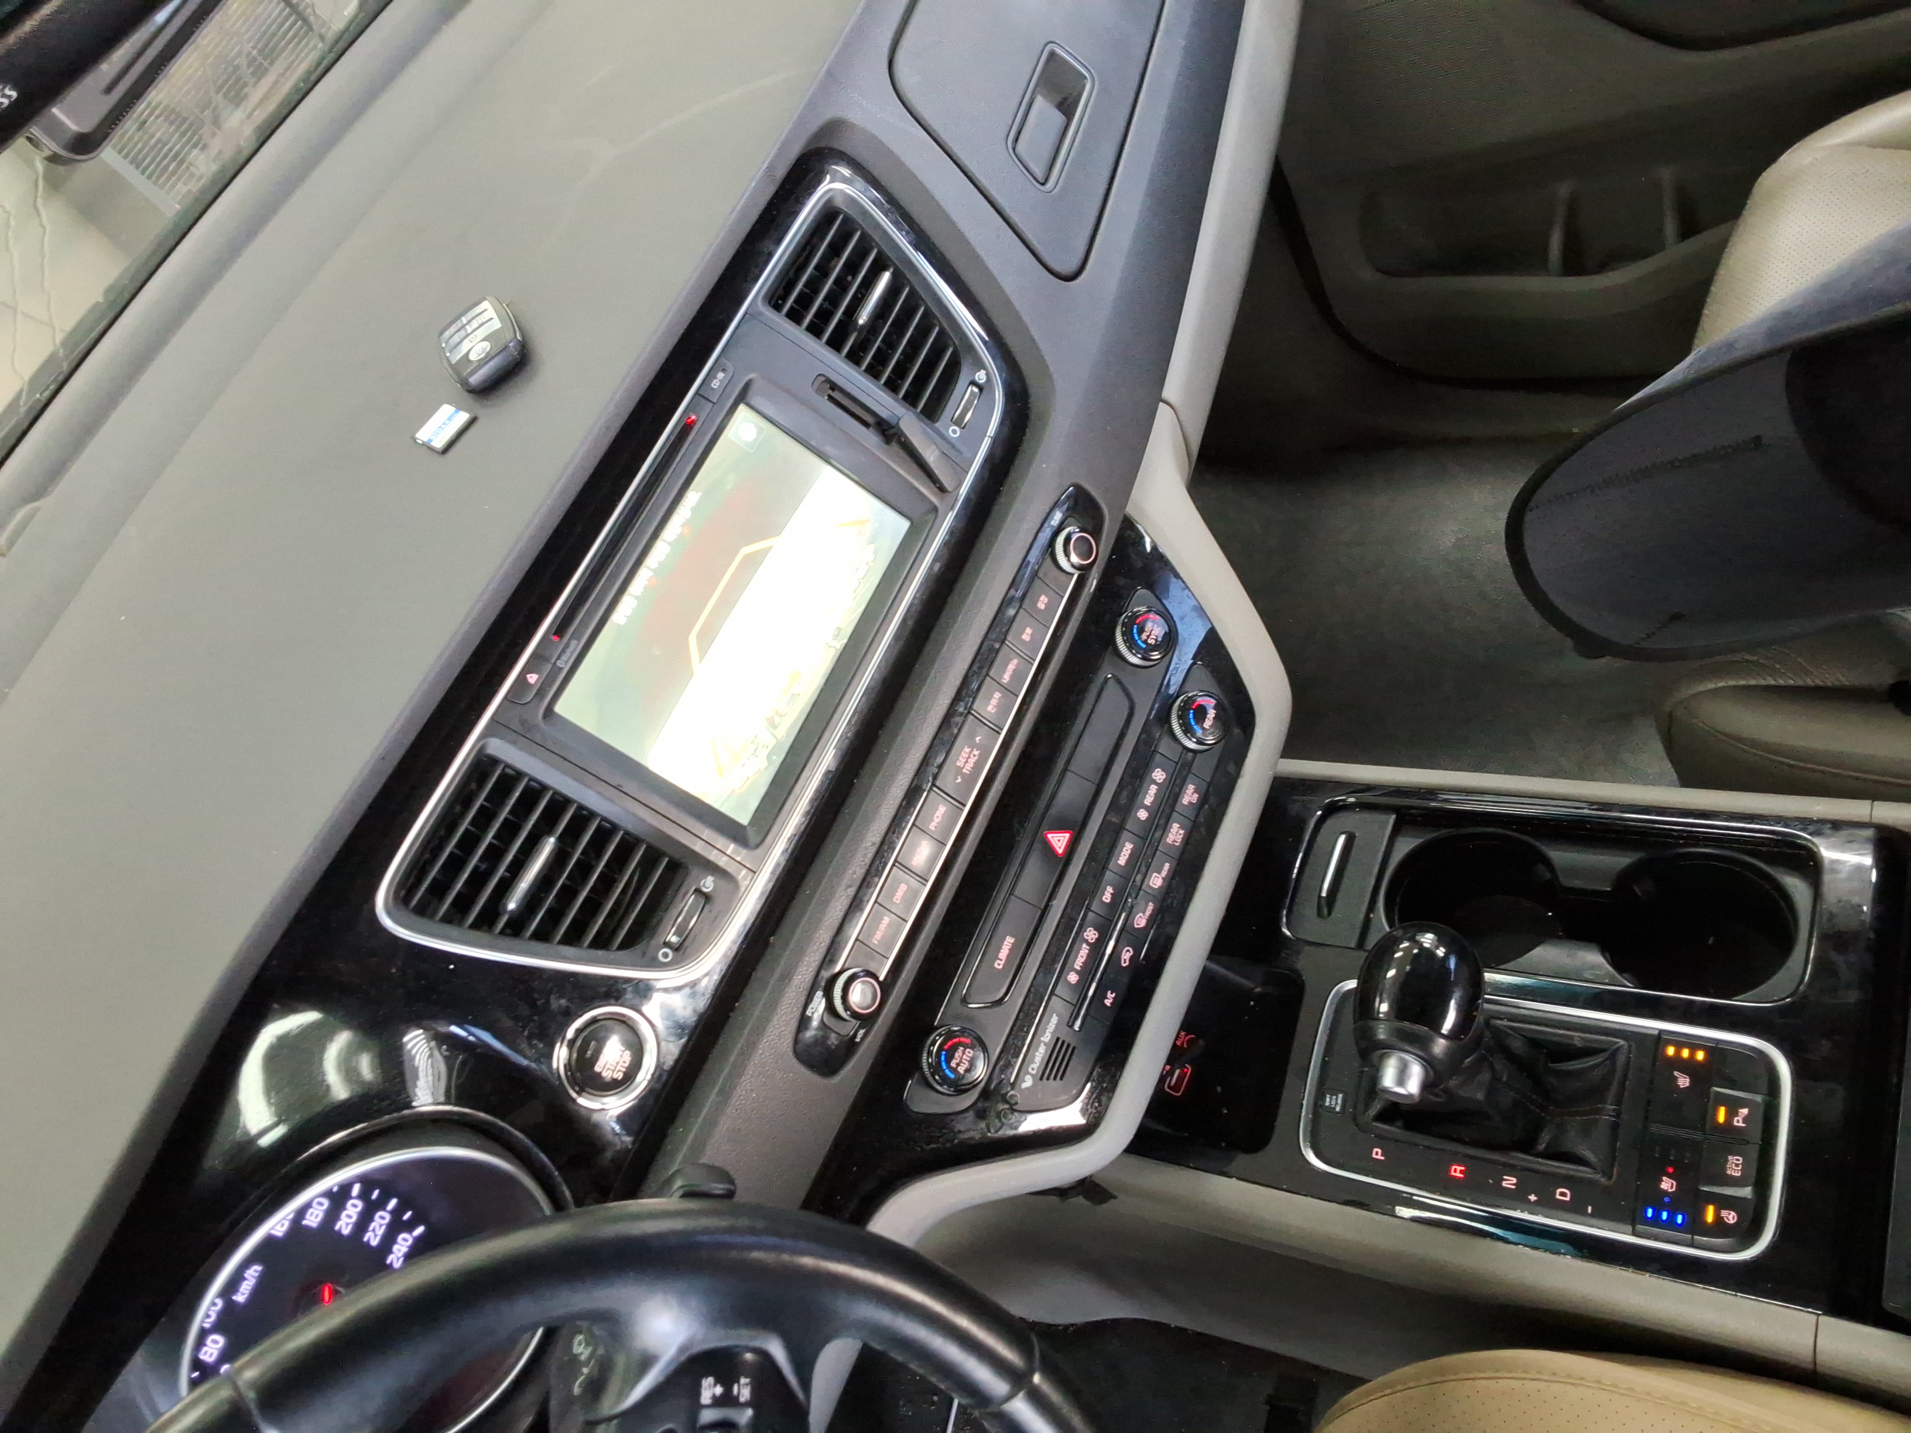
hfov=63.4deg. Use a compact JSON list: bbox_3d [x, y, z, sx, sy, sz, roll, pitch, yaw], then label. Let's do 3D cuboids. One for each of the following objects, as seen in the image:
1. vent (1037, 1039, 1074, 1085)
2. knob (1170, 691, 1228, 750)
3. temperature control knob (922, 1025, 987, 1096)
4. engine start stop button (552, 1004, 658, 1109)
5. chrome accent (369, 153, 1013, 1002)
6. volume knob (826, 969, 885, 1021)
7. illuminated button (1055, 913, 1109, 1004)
[{"bbox_3d":[0.053,0.179,0.803,0.026,0.015,0.004,-64,11,-22],"label":"vent"},{"bbox_3d":[0.138,0.002,0.875,0.032,0.032,0.014,-64,11,-22],"label":"knob"},{"bbox_3d":[0.000,0.173,0.780,0.033,0.033,0.014,-64,11,-22],"label":"temperature control knob"},{"bbox_3d":[-0.144,0.143,0.646,0.012,0.043,0.043,-22,38,62],"label":"engine start stop button"},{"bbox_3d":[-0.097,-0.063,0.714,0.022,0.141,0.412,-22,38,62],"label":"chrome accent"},{"bbox_3d":[-0.046,0.132,0.731,0.025,0.025,0.016,-64,13,-22],"label":"volume knob"},{"bbox_3d":[0.067,0.129,0.822,0.051,0.013,0.006,-64,11,-22],"label":"illuminated button"}]

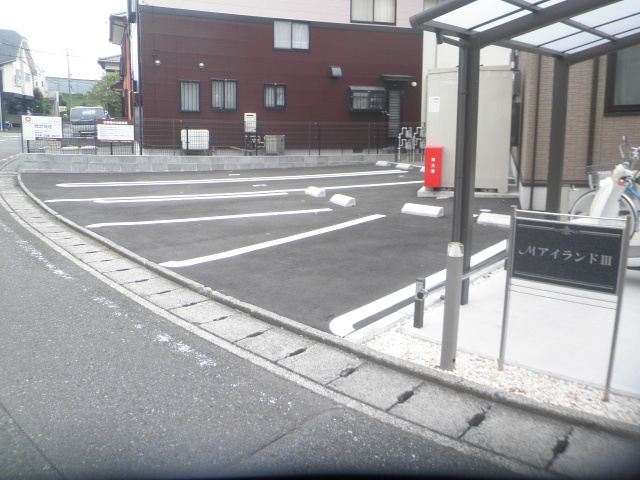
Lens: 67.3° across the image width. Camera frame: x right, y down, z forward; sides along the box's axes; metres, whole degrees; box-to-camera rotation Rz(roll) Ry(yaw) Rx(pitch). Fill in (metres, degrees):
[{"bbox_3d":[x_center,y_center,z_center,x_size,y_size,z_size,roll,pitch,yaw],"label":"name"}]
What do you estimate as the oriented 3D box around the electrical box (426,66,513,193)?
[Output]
[{"bbox_3d":[2.751,-1.979,8.721,1.419,2.111,0.900,4,10,20],"label":"electrical box"}]

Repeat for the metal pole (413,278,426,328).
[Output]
[{"bbox_3d":[0.717,0.457,3.451,0.062,0.370,0.062,9,13,41],"label":"metal pole"}]

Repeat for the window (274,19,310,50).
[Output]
[{"bbox_3d":[-0.872,-6.288,14.836,1.149,0.965,0.100,-3,10,-17],"label":"window"}]

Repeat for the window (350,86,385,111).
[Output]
[{"bbox_3d":[1.580,-4.628,15.819,1.375,0.840,0.220,-3,10,-17],"label":"window"}]

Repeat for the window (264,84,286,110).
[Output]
[{"bbox_3d":[-1.394,-4.430,14.969,0.722,0.817,0.100,-3,10,-17],"label":"window"}]

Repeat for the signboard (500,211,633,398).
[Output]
[{"bbox_3d":[1.323,0.337,2.650,0.600,0.990,0.040,9,13,41],"label":"signboard"}]

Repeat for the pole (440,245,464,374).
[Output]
[{"bbox_3d":[0.787,0.406,2.880,0.093,0.800,0.093,3,10,16],"label":"pole"}]

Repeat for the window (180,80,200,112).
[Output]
[{"bbox_3d":[-3.832,-4.241,14.222,0.588,0.951,0.100,-3,10,-17],"label":"window"}]

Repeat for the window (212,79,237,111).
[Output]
[{"bbox_3d":[-2.874,-4.368,14.505,0.775,0.973,0.100,-3,10,-17],"label":"window"}]

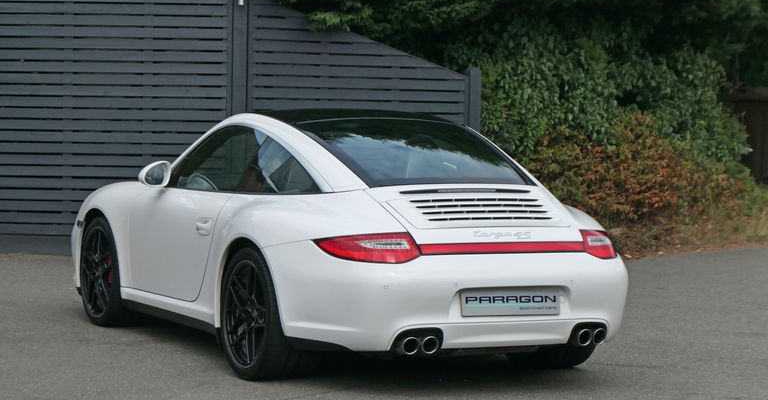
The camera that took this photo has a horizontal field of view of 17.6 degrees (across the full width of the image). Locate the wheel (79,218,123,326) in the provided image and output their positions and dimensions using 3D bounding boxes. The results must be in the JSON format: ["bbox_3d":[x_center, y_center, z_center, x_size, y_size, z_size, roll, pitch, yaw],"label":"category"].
[{"bbox_3d":[-1.539,0.406,14.183,0.240,0.647,0.647,-1,4,-26],"label":"wheel"}]

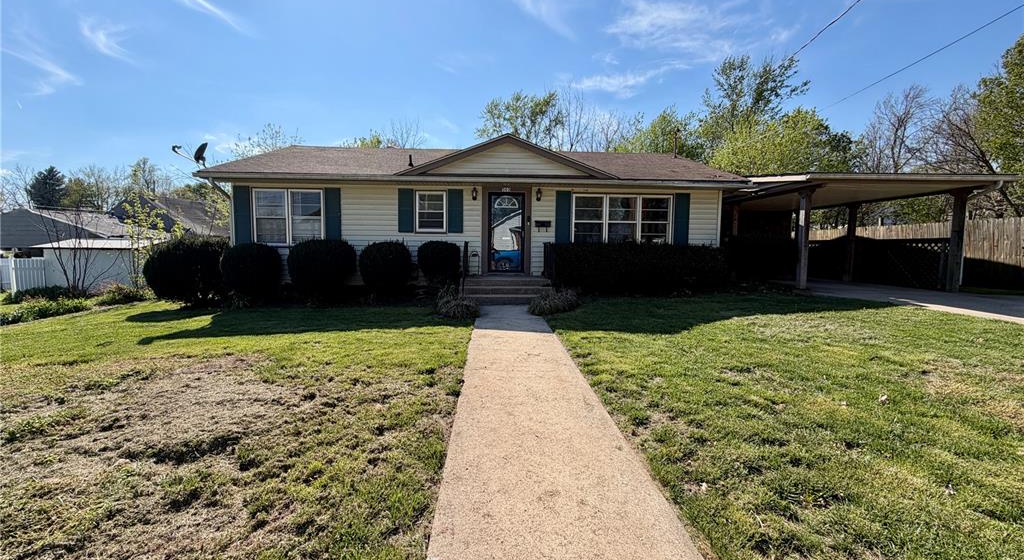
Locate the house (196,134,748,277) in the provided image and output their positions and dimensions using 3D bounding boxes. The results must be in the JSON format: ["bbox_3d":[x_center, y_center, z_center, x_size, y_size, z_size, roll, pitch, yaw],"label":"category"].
[{"bbox_3d":[-0.892,-2.289,14.458,13.250,4.650,9.150,0,5,-3],"label":"house"}]

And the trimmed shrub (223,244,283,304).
[{"bbox_3d":[-5.998,-0.159,9.282,1.300,1.340,1.250,0,5,-3],"label":"trimmed shrub"}]

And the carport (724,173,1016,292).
[{"bbox_3d":[9.554,-1.421,13.722,5.450,2.950,7.000,0,5,-3],"label":"carport"}]

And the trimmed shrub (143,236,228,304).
[{"bbox_3d":[-7.619,-0.256,9.293,1.600,1.500,1.500,0,5,-3],"label":"trimmed shrub"}]

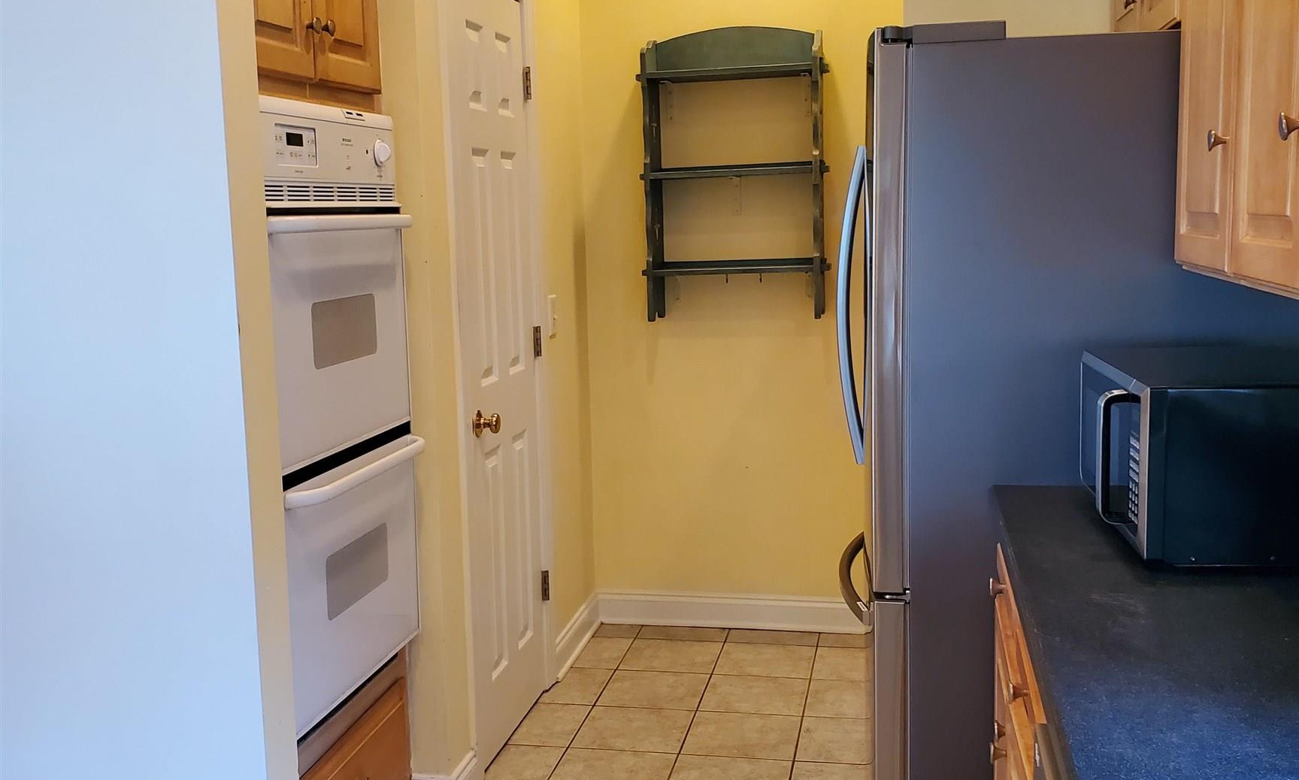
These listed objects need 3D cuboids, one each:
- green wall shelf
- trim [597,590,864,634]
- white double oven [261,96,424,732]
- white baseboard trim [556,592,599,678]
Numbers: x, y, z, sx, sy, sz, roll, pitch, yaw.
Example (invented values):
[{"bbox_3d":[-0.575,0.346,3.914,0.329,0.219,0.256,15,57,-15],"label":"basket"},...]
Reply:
[{"bbox_3d":[0.287,-0.721,4.312,0.623,0.967,0.176,0,7,11],"label":"green wall shelf"},{"bbox_3d":[0.322,0.782,4.583,1.052,0.109,0.036,0,7,11],"label":"trim"},{"bbox_3d":[-0.893,0.035,2.720,0.638,1.210,0.687,0,7,11],"label":"white double oven"},{"bbox_3d":[-0.240,0.820,4.394,0.033,0.109,0.617,0,7,11],"label":"white baseboard trim"}]

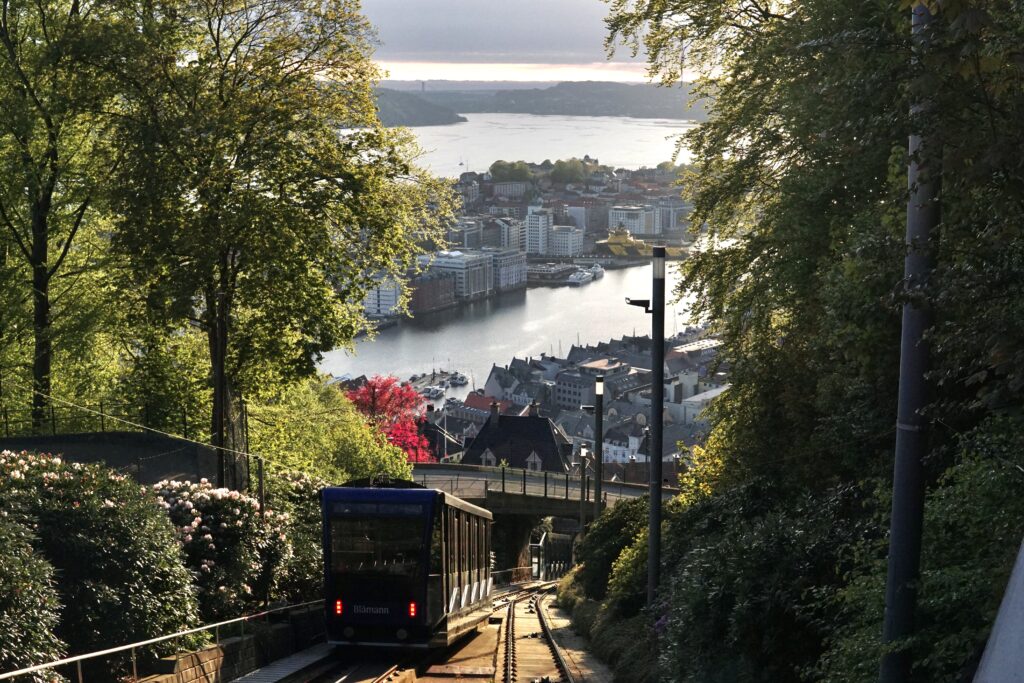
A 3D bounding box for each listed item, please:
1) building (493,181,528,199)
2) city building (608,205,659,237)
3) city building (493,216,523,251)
[{"bbox_3d":[-1.500,-168.611,1435.248,37.000,17.000,15.000,-4,12,-20],"label":"building"},{"bbox_3d":[122.900,-124.625,1309.501,40.000,27.000,24.000,7,14,31],"label":"city building"},{"bbox_3d":[-4.500,-88.840,1101.456,20.000,35.000,20.000,7,14,31],"label":"city building"}]

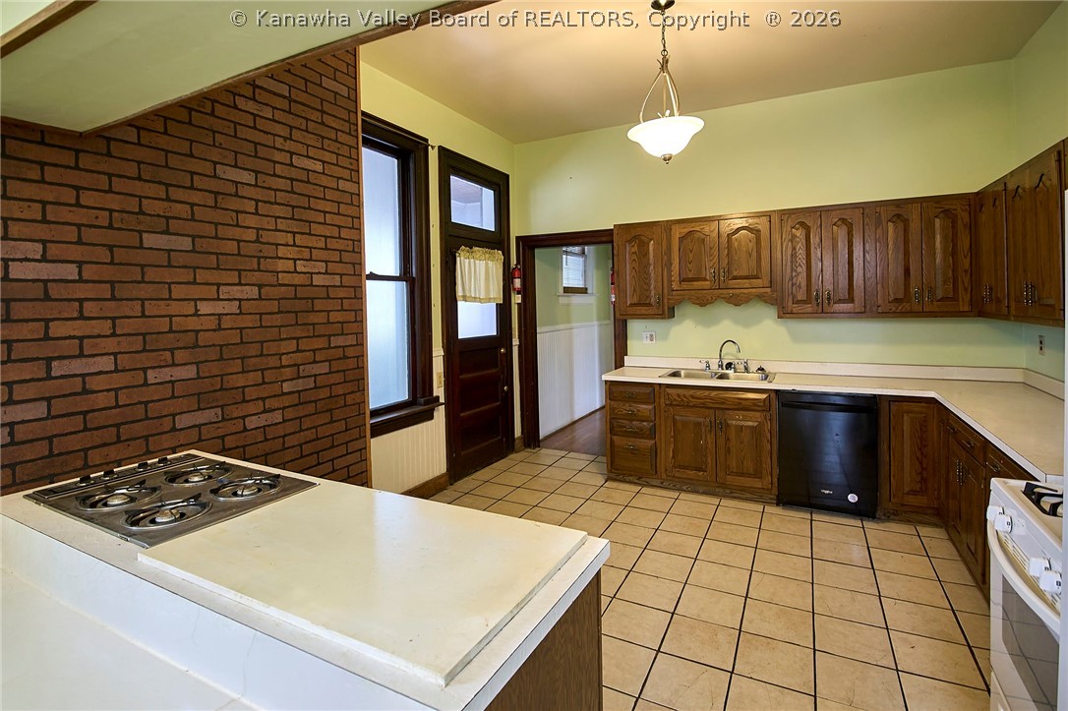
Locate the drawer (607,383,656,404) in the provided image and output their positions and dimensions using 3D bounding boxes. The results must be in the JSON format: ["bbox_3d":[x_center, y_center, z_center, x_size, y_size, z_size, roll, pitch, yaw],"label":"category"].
[{"bbox_3d":[0.920,0.297,4.402,0.396,0.142,0.465,1,7,28],"label":"drawer"}]

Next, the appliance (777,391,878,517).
[{"bbox_3d":[2.207,0.658,3.842,0.602,0.851,0.611,1,7,28],"label":"appliance"}]

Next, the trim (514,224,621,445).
[{"bbox_3d":[0.407,-0.104,5.144,1.174,2.232,0.148,1,7,28],"label":"trim"}]

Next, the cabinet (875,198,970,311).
[{"bbox_3d":[2.718,-0.676,3.592,0.564,0.776,0.354,1,7,28],"label":"cabinet"}]

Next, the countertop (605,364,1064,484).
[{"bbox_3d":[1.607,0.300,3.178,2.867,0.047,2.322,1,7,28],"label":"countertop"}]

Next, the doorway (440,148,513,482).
[{"bbox_3d":[-0.520,-0.348,4.742,0.090,2.840,1.135,2,6,28],"label":"doorway"}]

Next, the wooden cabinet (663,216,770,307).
[{"bbox_3d":[1.556,-0.772,4.197,0.830,0.715,0.365,2,6,28],"label":"wooden cabinet"}]

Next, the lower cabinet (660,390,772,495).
[{"bbox_3d":[1.546,0.615,4.198,0.876,0.812,0.616,1,7,28],"label":"lower cabinet"}]

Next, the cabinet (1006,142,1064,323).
[{"bbox_3d":[2.614,-0.555,2.391,0.370,0.820,0.800,2,6,28],"label":"cabinet"}]

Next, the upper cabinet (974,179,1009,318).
[{"bbox_3d":[2.902,-0.621,2.962,0.359,0.786,0.601,1,7,28],"label":"upper cabinet"}]

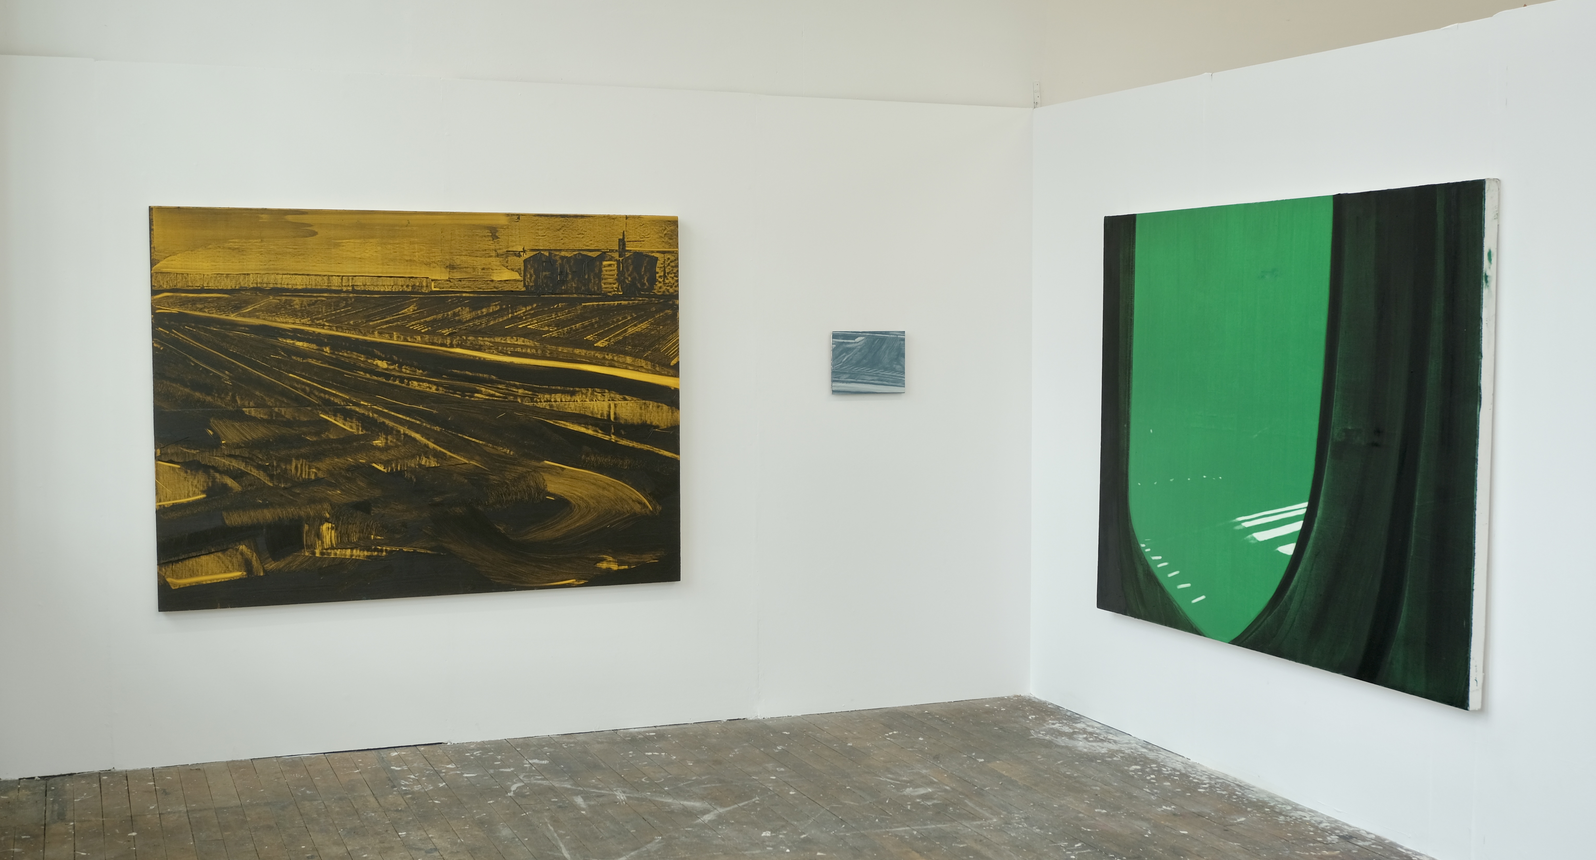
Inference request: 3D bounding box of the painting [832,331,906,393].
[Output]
[{"bbox_3d":[0.281,-0.269,7.105,0.318,0.252,0.022,-1,4,-21],"label":"painting"}]

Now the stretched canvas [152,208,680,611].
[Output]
[{"bbox_3d":[-1.346,-0.091,6.485,1.897,1.402,0.040,-1,4,-21],"label":"stretched canvas"}]

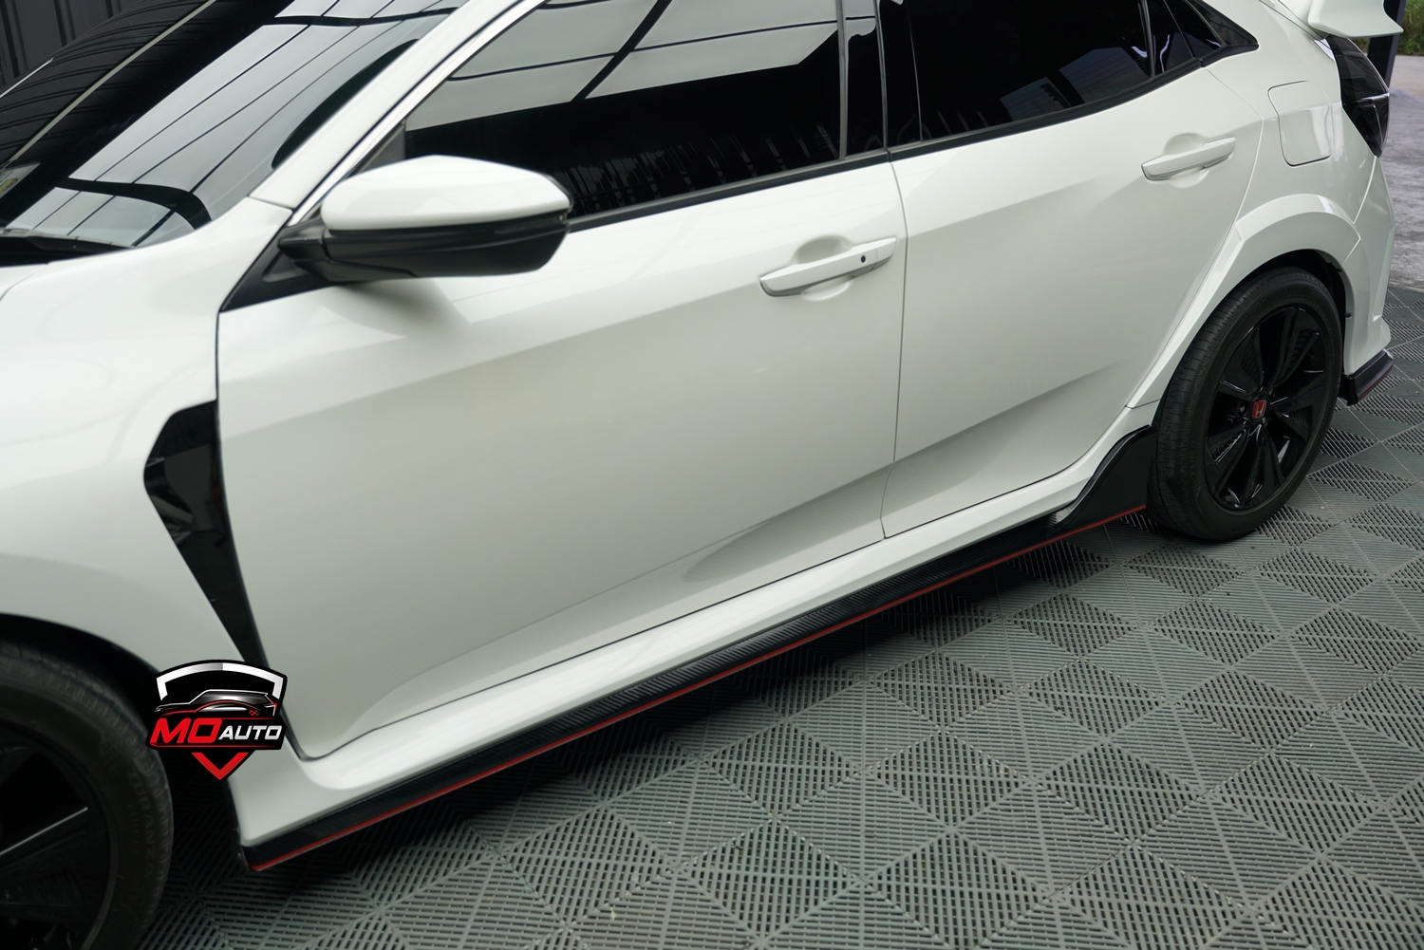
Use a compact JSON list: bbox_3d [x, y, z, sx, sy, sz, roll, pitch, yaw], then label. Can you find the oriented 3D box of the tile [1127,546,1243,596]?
[{"bbox_3d":[1.058,0.217,2.932,0.198,0.018,0.198,-17,28,-35],"label":"tile"}]

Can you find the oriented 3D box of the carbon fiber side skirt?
[{"bbox_3d":[0.132,0.194,2.273,1.960,0.190,0.115,-16,28,-34],"label":"carbon fiber side skirt"}]

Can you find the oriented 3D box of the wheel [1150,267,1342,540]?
[{"bbox_3d":[1.193,-0.184,3.043,0.645,0.645,0.235,-16,28,-34],"label":"wheel"}]

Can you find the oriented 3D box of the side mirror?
[{"bbox_3d":[-0.343,-0.306,1.537,0.230,0.155,0.245,-16,28,-34],"label":"side mirror"}]

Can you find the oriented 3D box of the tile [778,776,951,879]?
[{"bbox_3d":[0.243,0.566,2.099,0.198,0.018,0.198,-17,28,-35],"label":"tile"}]

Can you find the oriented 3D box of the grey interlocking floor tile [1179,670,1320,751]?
[{"bbox_3d":[0.994,0.434,2.414,0.198,0.018,0.198,-17,28,-35],"label":"grey interlocking floor tile"}]

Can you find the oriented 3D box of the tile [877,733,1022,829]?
[{"bbox_3d":[0.400,0.518,2.213,0.198,0.018,0.198,-17,28,-35],"label":"tile"}]

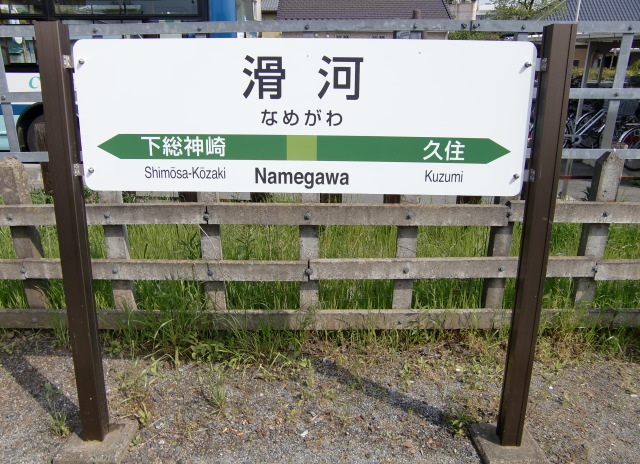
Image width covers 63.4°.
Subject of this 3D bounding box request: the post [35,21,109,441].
[{"bbox_3d":[-0.998,0.079,2.125,0.084,1.750,0.079,1,15,0],"label":"post"}]

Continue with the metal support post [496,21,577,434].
[{"bbox_3d":[0.865,0.093,2.115,0.084,1.750,0.079,1,15,0],"label":"metal support post"}]

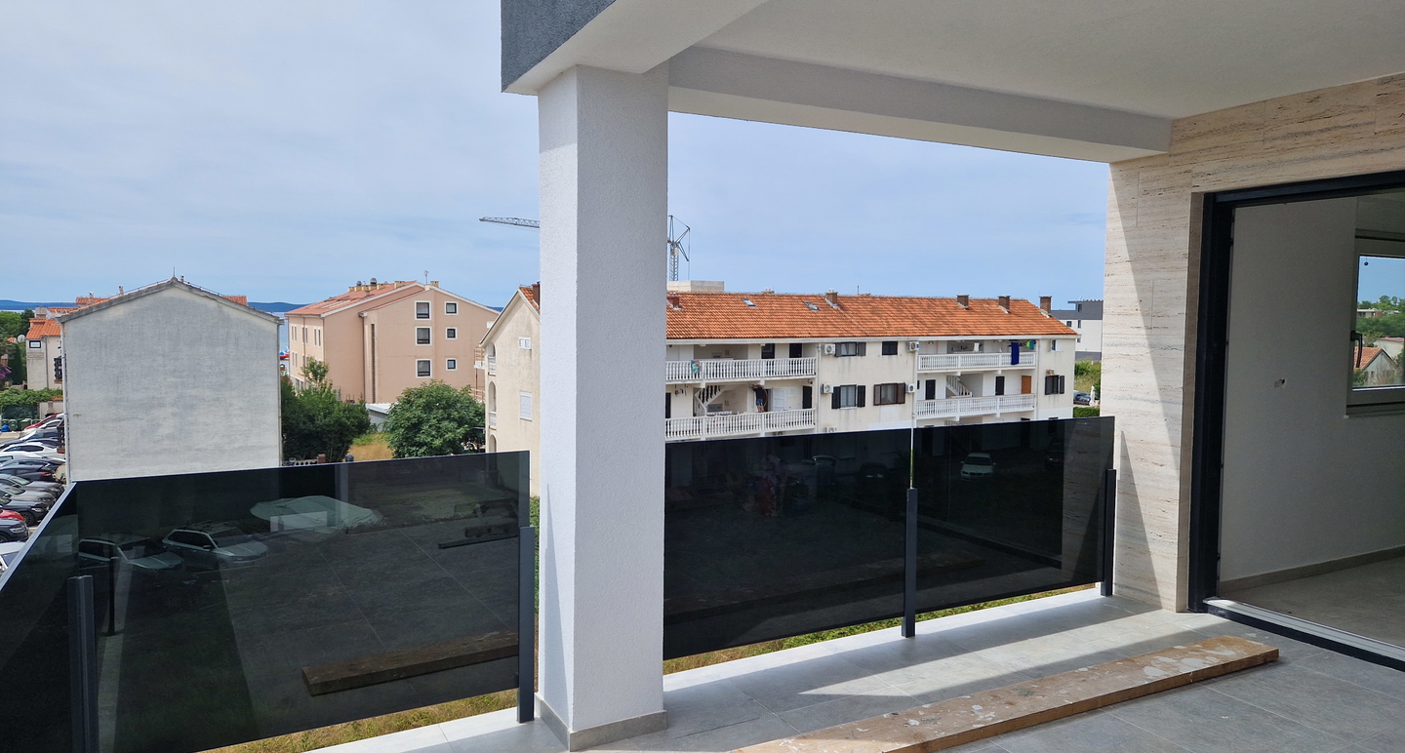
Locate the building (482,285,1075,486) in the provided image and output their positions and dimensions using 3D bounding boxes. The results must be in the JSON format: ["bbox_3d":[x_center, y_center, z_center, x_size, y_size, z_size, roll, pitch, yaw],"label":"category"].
[{"bbox_3d":[7.350,0.063,60.358,41.137,10.979,10.100,-2,5,-33],"label":"building"}]

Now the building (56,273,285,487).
[{"bbox_3d":[-26.769,0.787,47.574,8.705,11.133,14.000,-2,4,-30],"label":"building"}]

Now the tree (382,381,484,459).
[{"bbox_3d":[-16.489,2.954,57.841,6.276,5.447,6.276,0,4,0],"label":"tree"}]

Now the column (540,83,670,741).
[{"bbox_3d":[-0.400,0.124,3.577,0.400,2.447,0.410,-2,4,-29],"label":"column"}]

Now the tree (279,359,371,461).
[{"bbox_3d":[-23.349,2.365,56.801,5.806,6.676,5.806,0,4,0],"label":"tree"}]

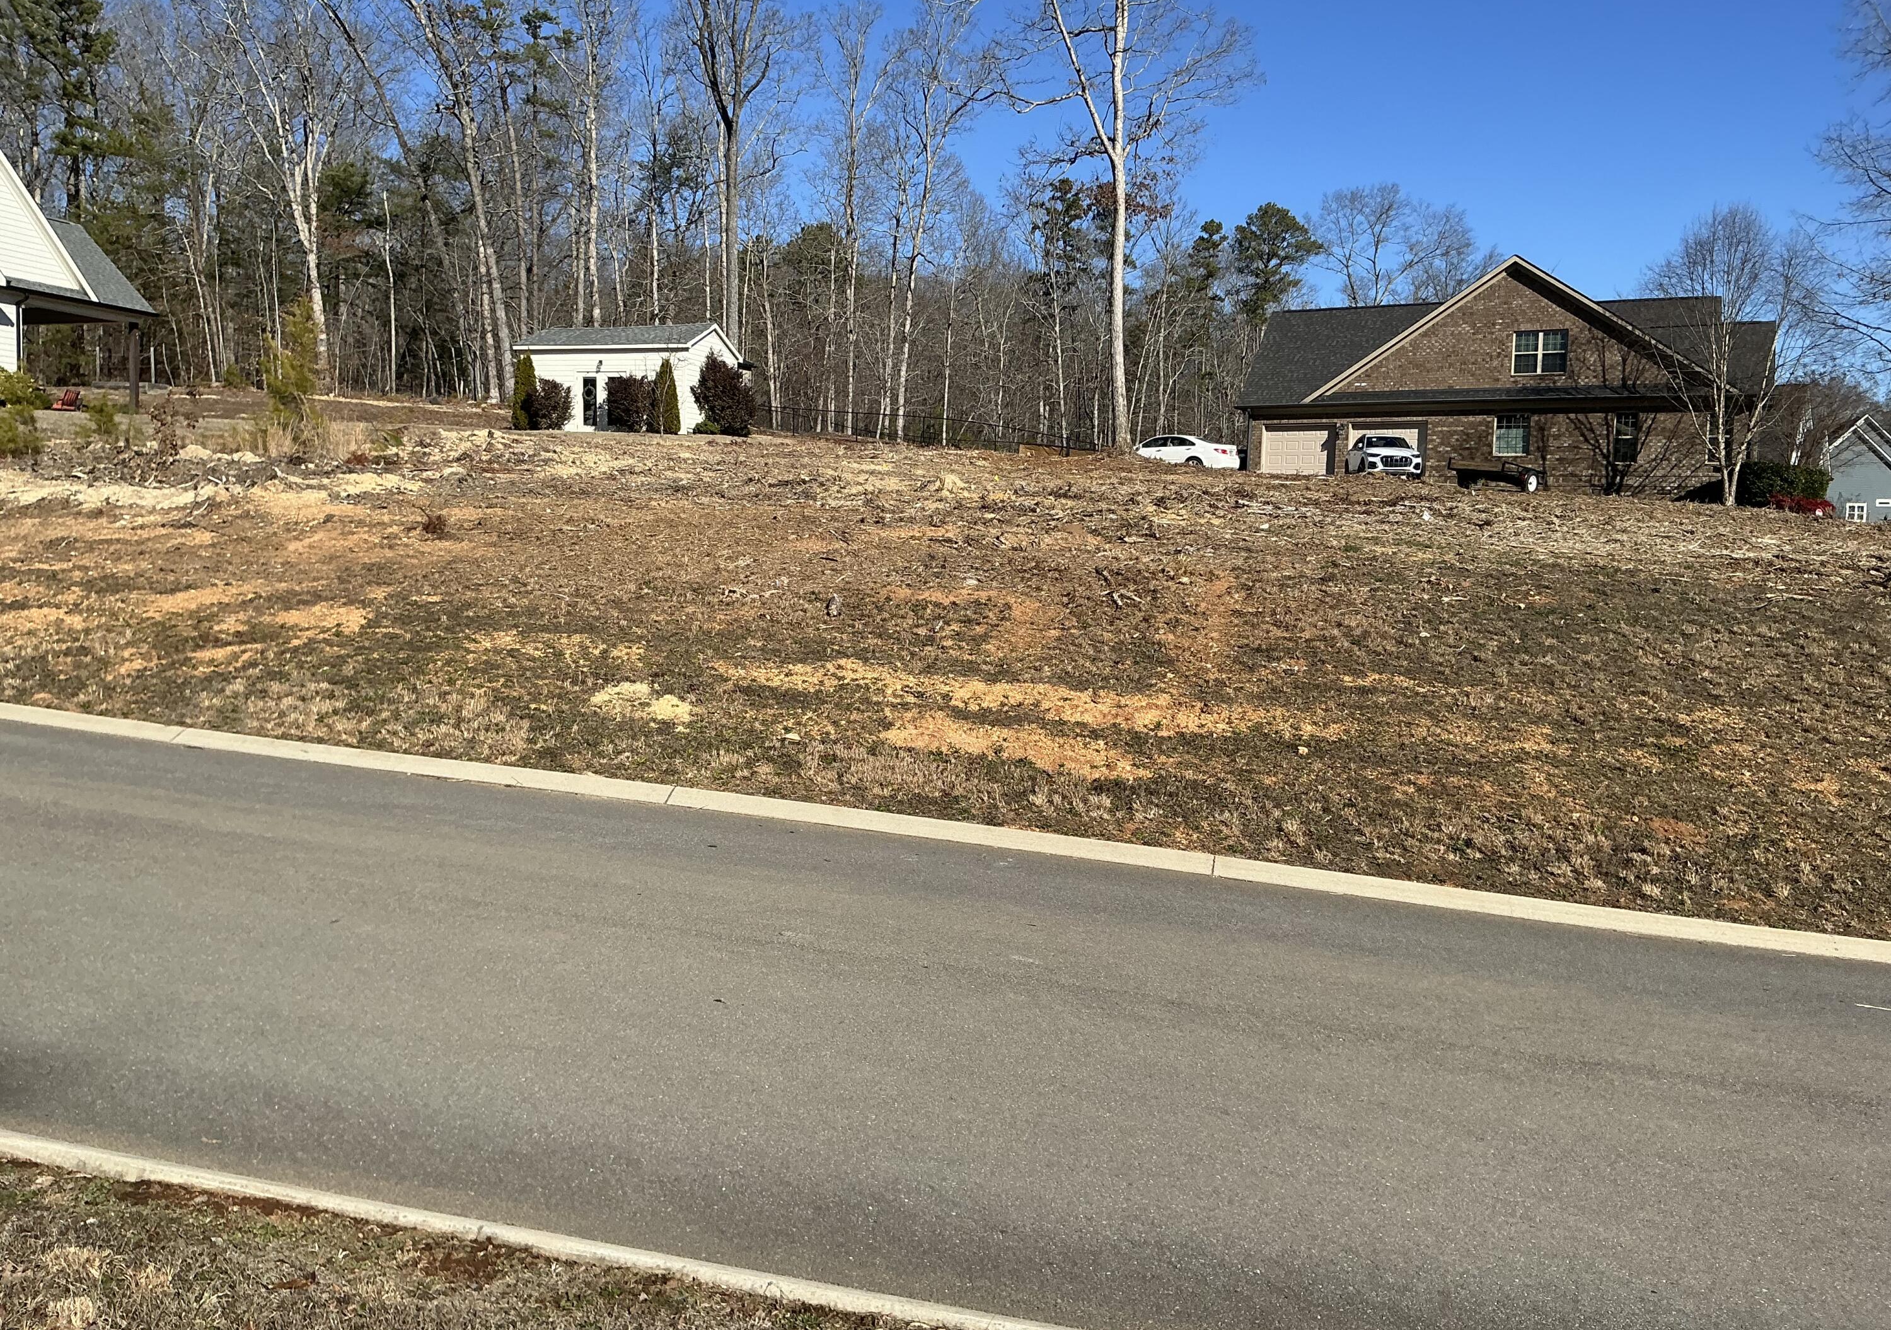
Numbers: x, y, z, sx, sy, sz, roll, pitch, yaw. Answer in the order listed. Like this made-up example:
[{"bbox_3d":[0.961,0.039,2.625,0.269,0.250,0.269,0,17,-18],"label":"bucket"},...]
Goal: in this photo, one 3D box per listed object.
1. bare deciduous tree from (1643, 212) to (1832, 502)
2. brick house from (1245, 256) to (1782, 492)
[{"bbox_3d":[25.401,-9.948,49.205,6.200,9.622,6.000,2,4,0],"label":"bare deciduous tree"},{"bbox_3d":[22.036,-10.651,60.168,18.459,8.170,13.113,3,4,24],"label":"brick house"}]

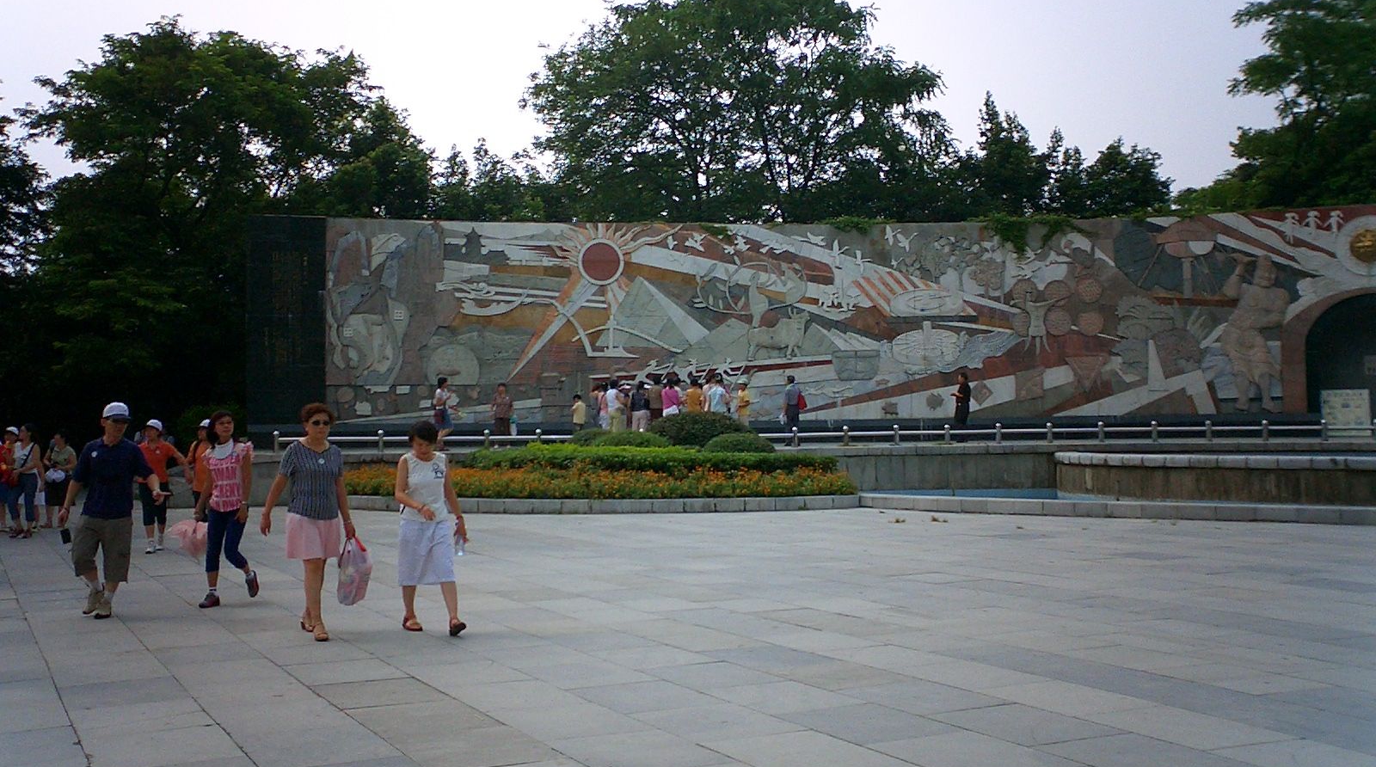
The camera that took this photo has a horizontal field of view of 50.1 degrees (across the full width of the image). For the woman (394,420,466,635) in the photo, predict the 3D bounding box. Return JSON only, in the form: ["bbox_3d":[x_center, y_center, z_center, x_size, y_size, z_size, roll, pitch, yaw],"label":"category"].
[{"bbox_3d":[-1.868,1.043,10.650,0.500,1.540,0.480,0,-2,-21],"label":"woman"}]

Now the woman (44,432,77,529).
[{"bbox_3d":[-9.775,1.498,22.900,0.500,1.520,0.360,-1,-2,6],"label":"woman"}]

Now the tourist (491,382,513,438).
[{"bbox_3d":[-4.527,0.772,35.800,0.520,1.560,0.320,0,-2,-7],"label":"tourist"}]

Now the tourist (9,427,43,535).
[{"bbox_3d":[-9.492,1.411,21.100,0.500,1.580,0.420,-1,-2,25],"label":"tourist"}]

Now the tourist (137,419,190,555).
[{"bbox_3d":[-6.378,1.256,17.900,0.620,1.630,0.420,-1,-2,0],"label":"tourist"}]

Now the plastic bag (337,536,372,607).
[{"bbox_3d":[-2.326,1.304,10.250,0.260,0.480,0.200,0,-2,-20],"label":"plastic bag"}]

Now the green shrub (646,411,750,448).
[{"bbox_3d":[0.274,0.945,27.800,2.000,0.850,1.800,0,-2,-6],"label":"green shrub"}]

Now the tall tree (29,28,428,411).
[{"bbox_3d":[-13.752,-3.996,43.691,12.080,13.590,11.000,-1,-2,0],"label":"tall tree"}]

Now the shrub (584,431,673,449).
[{"bbox_3d":[-1.095,1.115,27.000,1.600,0.550,1.450,0,-2,-6],"label":"shrub"}]

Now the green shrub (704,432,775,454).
[{"bbox_3d":[1.042,1.348,30.000,1.530,0.720,1.450,-1,-2,0],"label":"green shrub"}]

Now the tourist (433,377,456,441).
[{"bbox_3d":[-5.347,0.673,32.300,0.550,1.610,0.500,-1,-2,-3],"label":"tourist"}]

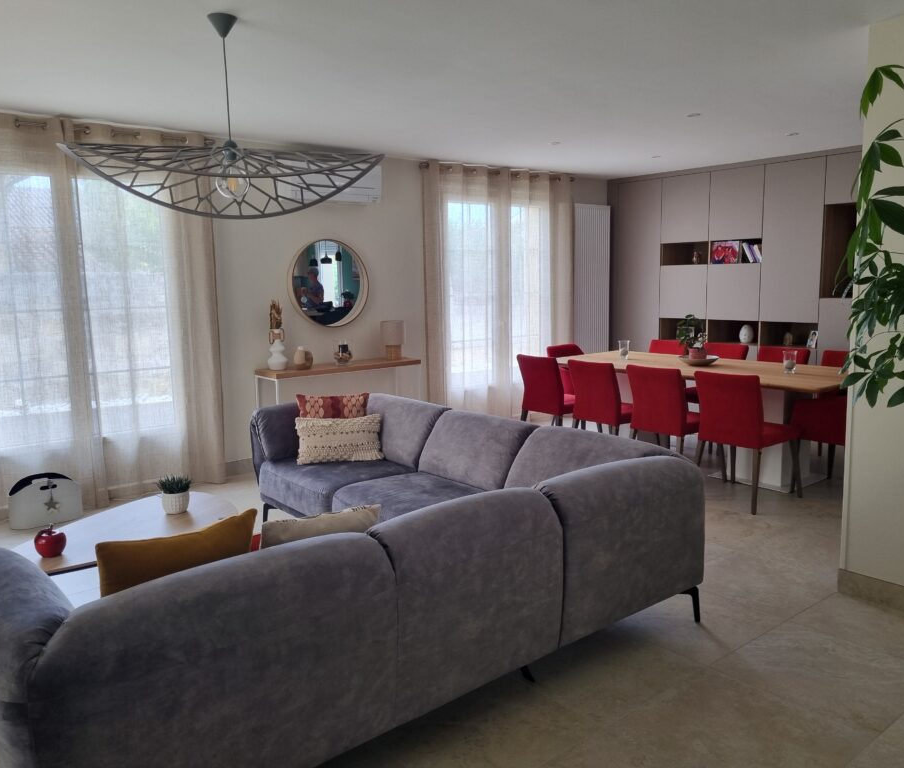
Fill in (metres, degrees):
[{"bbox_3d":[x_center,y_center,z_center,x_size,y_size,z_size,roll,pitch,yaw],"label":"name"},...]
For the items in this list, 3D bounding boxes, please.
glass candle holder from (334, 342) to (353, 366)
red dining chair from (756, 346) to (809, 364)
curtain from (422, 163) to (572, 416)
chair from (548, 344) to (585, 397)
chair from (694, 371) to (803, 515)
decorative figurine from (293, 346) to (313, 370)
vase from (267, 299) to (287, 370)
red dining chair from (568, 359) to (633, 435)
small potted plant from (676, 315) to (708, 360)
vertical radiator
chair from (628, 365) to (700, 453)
[{"bbox_3d":[-0.893,-0.256,6.327,0.150,0.197,0.150,-1,8,0],"label":"glass candle holder"},{"bbox_3d":[2.541,0.160,6.262,0.620,0.870,0.445,-7,10,-40],"label":"red dining chair"},{"bbox_3d":[0.505,-0.795,7.395,1.900,2.480,0.150,-7,10,-39],"label":"curtain"},{"bbox_3d":[1.200,0.098,6.813,0.560,0.860,0.600,-7,10,-39],"label":"chair"},{"bbox_3d":[1.945,0.332,5.046,0.620,0.870,0.445,-7,10,-40],"label":"chair"},{"bbox_3d":[-1.143,-0.200,5.926,0.135,0.180,0.085,-7,10,-39],"label":"decorative figurine"},{"bbox_3d":[-1.336,-0.378,5.887,0.150,0.550,0.150,-7,10,-39],"label":"vase"},{"bbox_3d":[1.246,0.236,5.863,0.620,0.870,0.445,-7,10,-40],"label":"red dining chair"},{"bbox_3d":[1.899,-0.342,6.087,0.225,0.370,0.225,-7,10,-39],"label":"small potted plant"},{"bbox_3d":[1.510,-0.929,8.416,0.585,2.000,0.090,-7,10,-40],"label":"vertical radiator"},{"bbox_3d":[1.588,0.285,5.448,0.620,0.870,0.445,-7,10,-40],"label":"chair"}]

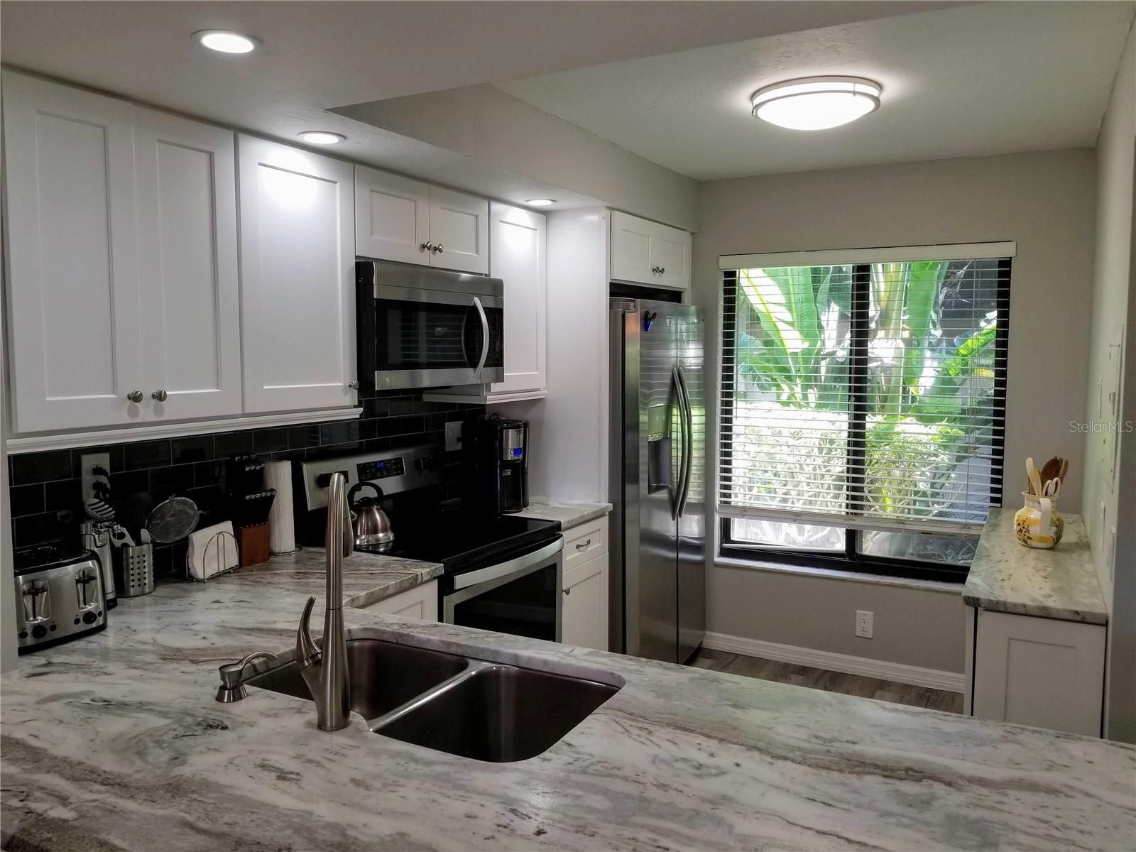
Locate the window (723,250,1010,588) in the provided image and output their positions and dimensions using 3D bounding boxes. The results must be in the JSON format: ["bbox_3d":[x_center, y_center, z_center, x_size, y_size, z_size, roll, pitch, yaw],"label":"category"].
[{"bbox_3d":[1.381,-0.043,4.143,1.360,1.600,0.120,3,5,29],"label":"window"}]

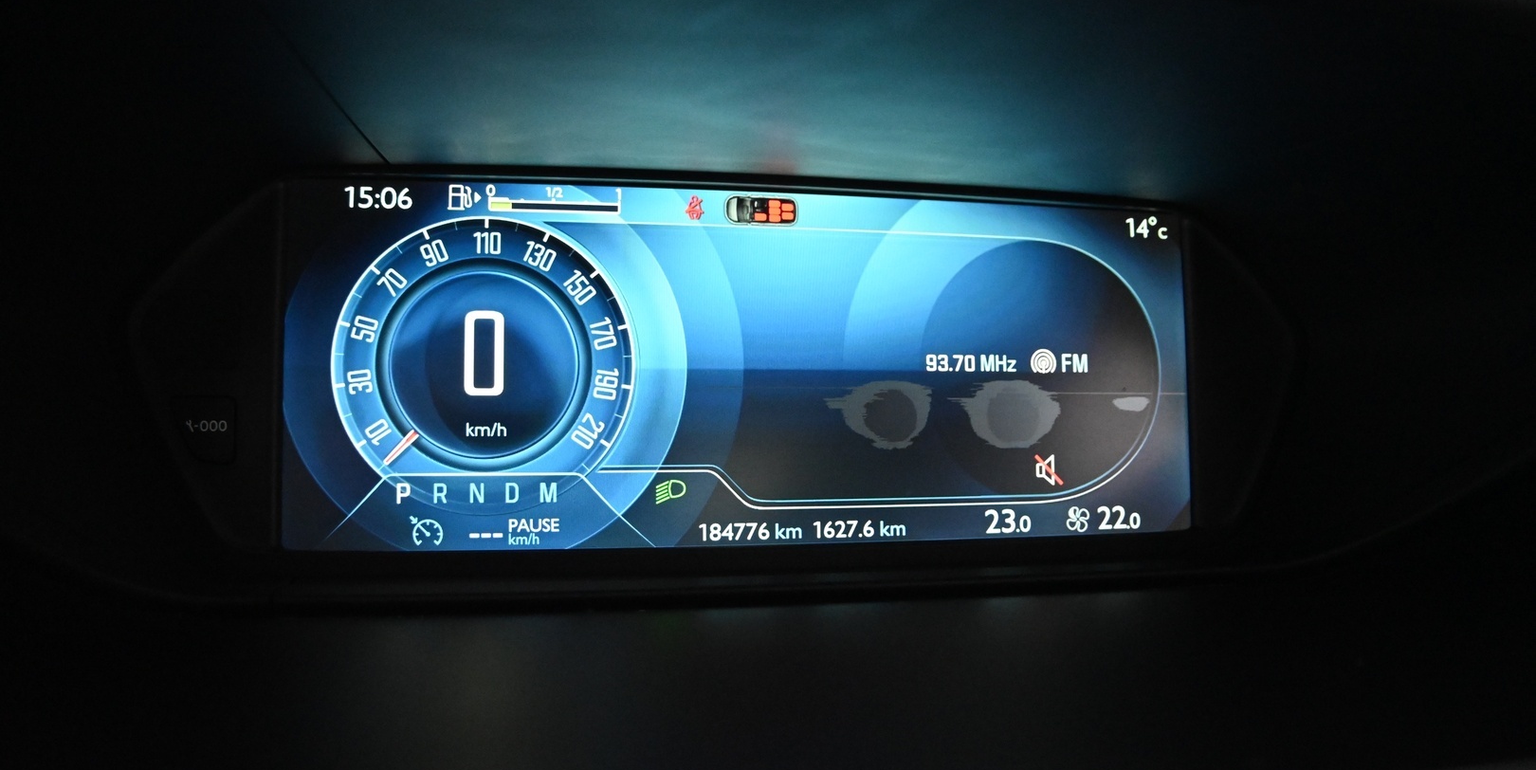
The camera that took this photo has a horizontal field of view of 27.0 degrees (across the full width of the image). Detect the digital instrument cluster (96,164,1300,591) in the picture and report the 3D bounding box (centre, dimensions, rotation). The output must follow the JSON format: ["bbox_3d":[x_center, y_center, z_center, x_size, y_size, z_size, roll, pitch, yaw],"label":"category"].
[{"bbox_3d":[-0.012,0.002,0.934,0.369,0.120,0.050,0,-4,-26],"label":"digital instrument cluster"}]

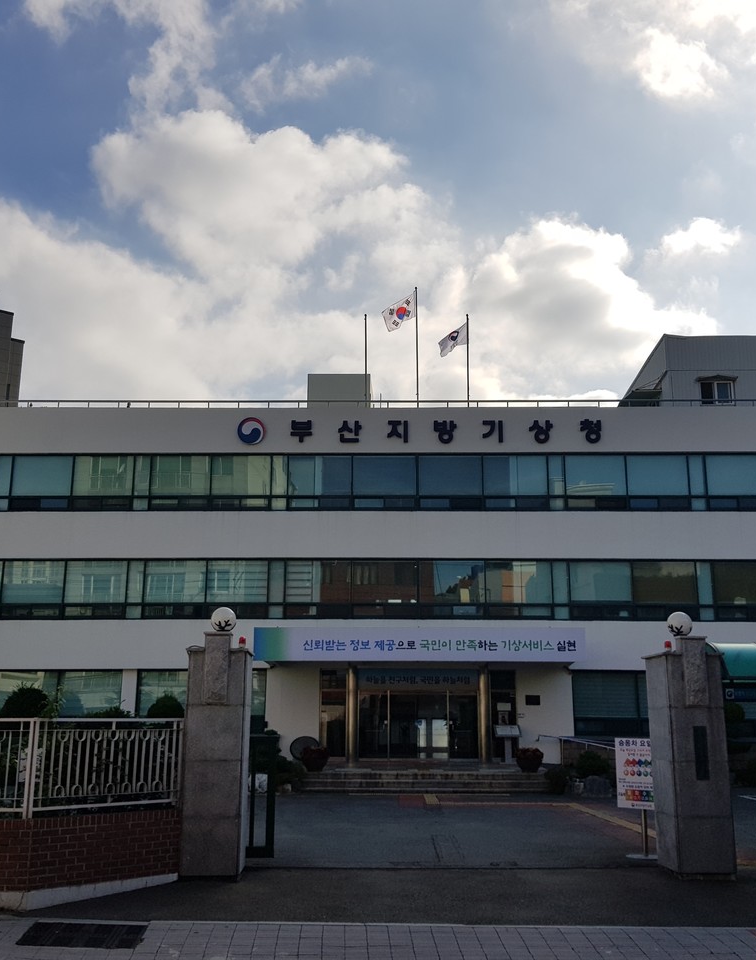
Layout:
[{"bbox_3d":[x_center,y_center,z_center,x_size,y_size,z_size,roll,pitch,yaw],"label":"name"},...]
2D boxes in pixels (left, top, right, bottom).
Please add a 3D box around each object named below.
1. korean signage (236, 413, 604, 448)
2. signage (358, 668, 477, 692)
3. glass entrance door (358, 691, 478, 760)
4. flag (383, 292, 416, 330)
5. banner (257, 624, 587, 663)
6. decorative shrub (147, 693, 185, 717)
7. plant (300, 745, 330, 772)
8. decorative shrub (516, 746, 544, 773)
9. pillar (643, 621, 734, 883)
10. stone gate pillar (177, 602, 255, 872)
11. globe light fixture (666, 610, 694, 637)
[{"bbox_3d":[1.349,-1.565,31.162,11.860,1.000,0.150,0,-14,1],"label":"korean signage"},{"bbox_3d":[1.226,6.186,29.661,3.650,0.680,0.060,0,-14,1],"label":"signage"},{"bbox_3d":[1.328,7.999,31.423,3.935,2.186,0.150,0,-13,2],"label":"glass entrance door"},{"bbox_3d":[0.718,-5.562,31.762,1.106,1.362,0.350,0,-13,2],"label":"flag"},{"bbox_3d":[1.174,4.685,27.561,9.467,1.048,0.060,0,-13,2],"label":"banner"},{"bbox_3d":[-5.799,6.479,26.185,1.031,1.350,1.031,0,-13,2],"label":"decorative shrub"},{"bbox_3d":[-1.700,7.453,25.732,0.751,0.695,0.751,0,-13,2],"label":"plant"},{"bbox_3d":[4.030,7.408,25.576,0.795,0.691,0.795,0,-13,2],"label":"decorative shrub"},{"bbox_3d":[3.505,2.922,10.892,0.670,2.806,0.910,0,-13,0],"label":"pillar"},{"bbox_3d":[-1.702,2.760,10.335,0.630,2.740,0.630,0,-14,1],"label":"stone gate pillar"},{"bbox_3d":[3.331,1.593,10.598,0.270,0.270,0.270,0,-14,1],"label":"globe light fixture"}]

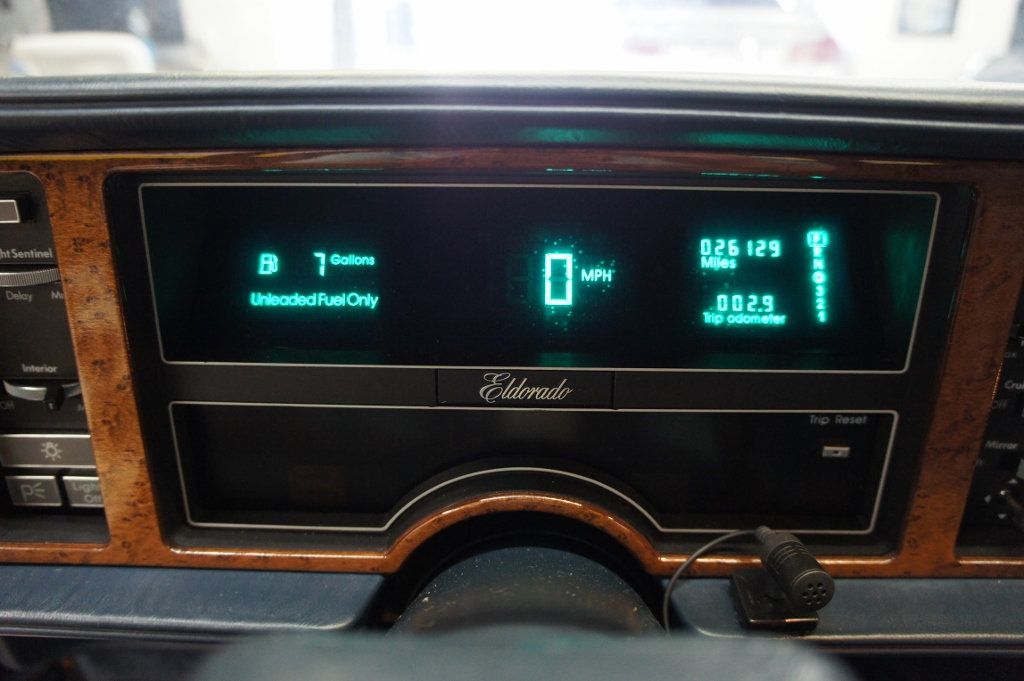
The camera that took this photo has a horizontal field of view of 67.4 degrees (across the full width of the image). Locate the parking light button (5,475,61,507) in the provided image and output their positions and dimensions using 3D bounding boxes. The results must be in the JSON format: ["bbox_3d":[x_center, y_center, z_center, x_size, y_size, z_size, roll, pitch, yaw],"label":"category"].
[{"bbox_3d":[-0.233,0.072,0.378,0.024,0.016,0.009,1,19,0],"label":"parking light button"}]

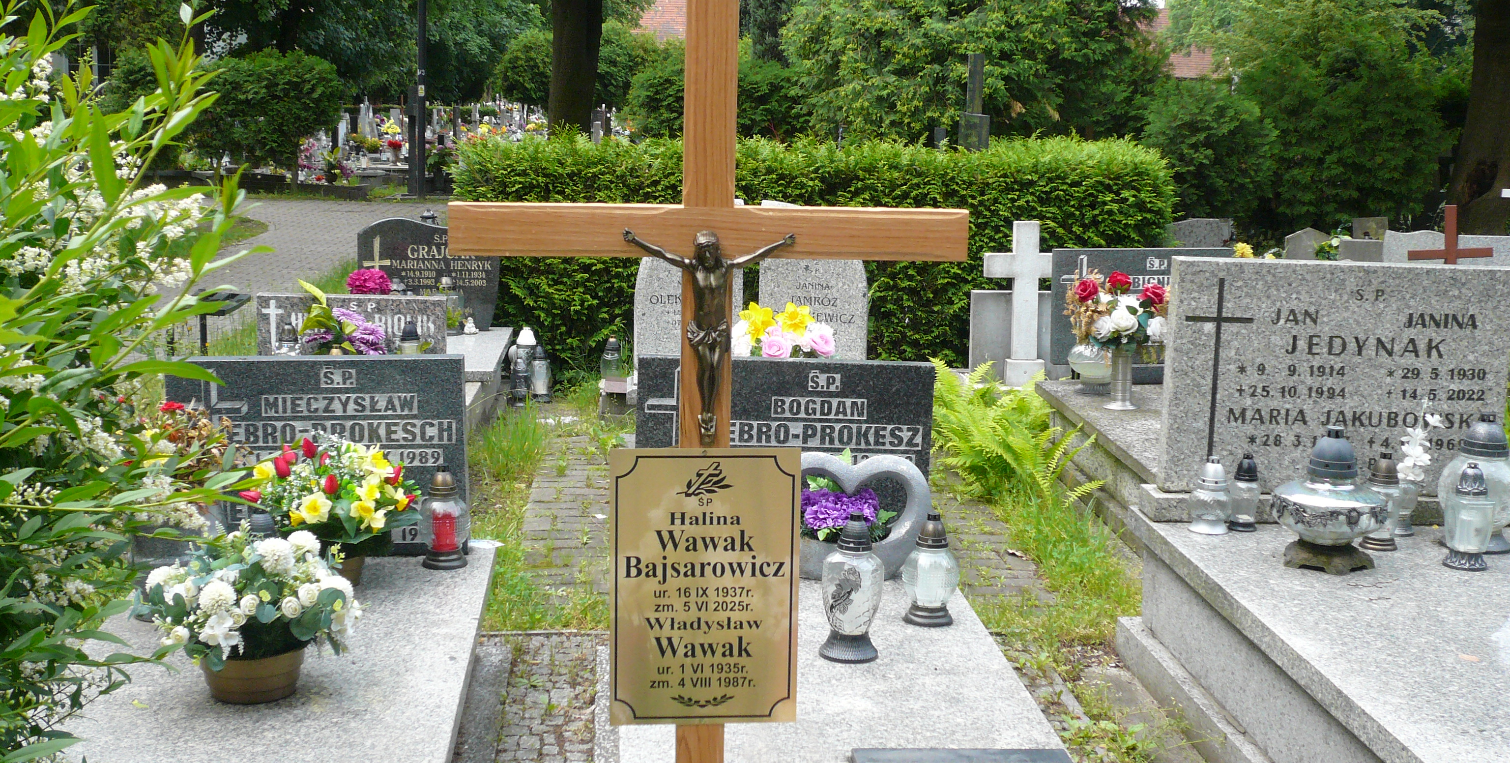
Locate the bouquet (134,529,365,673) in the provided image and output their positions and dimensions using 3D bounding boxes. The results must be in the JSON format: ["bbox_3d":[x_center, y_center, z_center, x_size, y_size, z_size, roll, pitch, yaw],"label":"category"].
[{"bbox_3d":[-1.005,0.422,3.660,0.430,0.275,0.390,1,10,-5],"label":"bouquet"}]

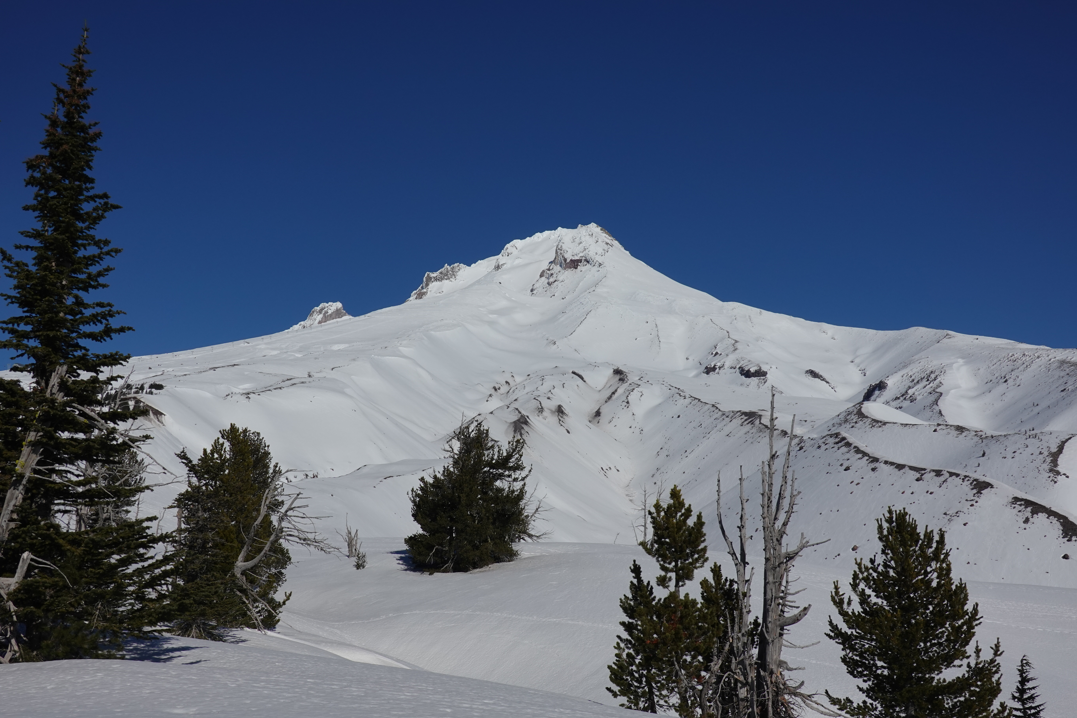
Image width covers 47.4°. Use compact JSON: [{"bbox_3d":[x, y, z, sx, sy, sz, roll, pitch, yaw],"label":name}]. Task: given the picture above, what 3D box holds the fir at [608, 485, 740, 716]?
[{"bbox_3d":[2.050,3.669,18.500,2.000,3.500,1.900,0,-10,0],"label":"fir"}]

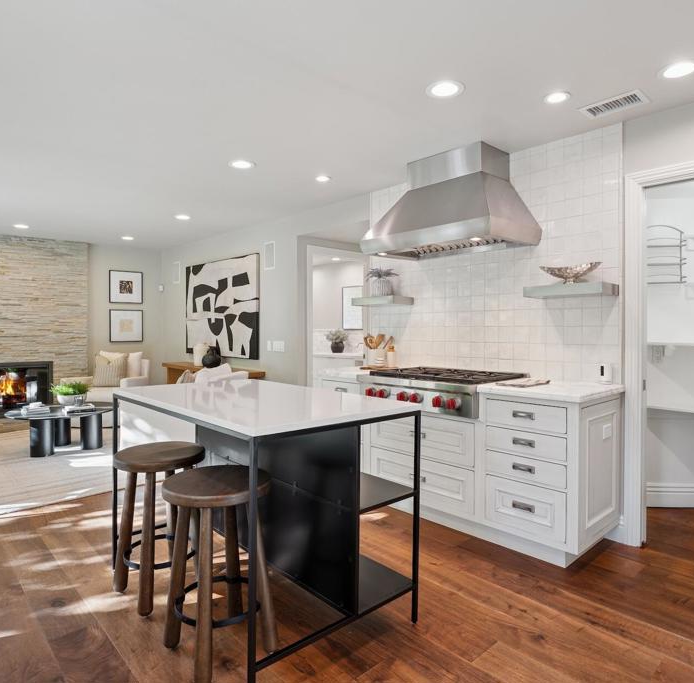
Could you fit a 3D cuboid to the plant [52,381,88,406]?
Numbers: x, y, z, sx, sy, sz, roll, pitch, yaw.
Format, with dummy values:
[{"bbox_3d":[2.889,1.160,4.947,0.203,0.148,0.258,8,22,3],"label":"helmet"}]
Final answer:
[{"bbox_3d":[-3.180,0.592,5.234,0.400,0.270,0.400,0,2,0],"label":"plant"}]

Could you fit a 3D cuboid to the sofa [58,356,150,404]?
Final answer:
[{"bbox_3d":[-3.263,0.682,6.214,0.880,0.820,0.820,0,2,-1],"label":"sofa"}]

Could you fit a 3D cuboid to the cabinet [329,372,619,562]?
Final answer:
[{"bbox_3d":[0.668,0.703,3.187,0.660,0.915,2.040,-1,2,-43],"label":"cabinet"}]

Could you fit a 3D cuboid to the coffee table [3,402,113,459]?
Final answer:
[{"bbox_3d":[-2.911,0.891,4.687,0.970,0.410,0.970,-1,2,-43],"label":"coffee table"}]

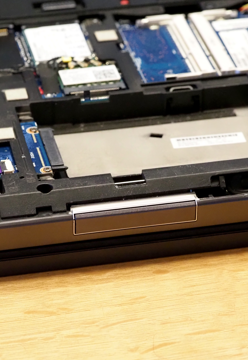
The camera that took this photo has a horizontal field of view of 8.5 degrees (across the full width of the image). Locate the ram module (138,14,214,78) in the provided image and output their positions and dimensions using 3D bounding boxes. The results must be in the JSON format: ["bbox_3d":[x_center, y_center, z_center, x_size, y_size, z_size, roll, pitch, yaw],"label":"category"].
[{"bbox_3d":[0.027,-0.067,0.859,0.025,0.005,0.074,-6,28,-8],"label":"ram module"}]

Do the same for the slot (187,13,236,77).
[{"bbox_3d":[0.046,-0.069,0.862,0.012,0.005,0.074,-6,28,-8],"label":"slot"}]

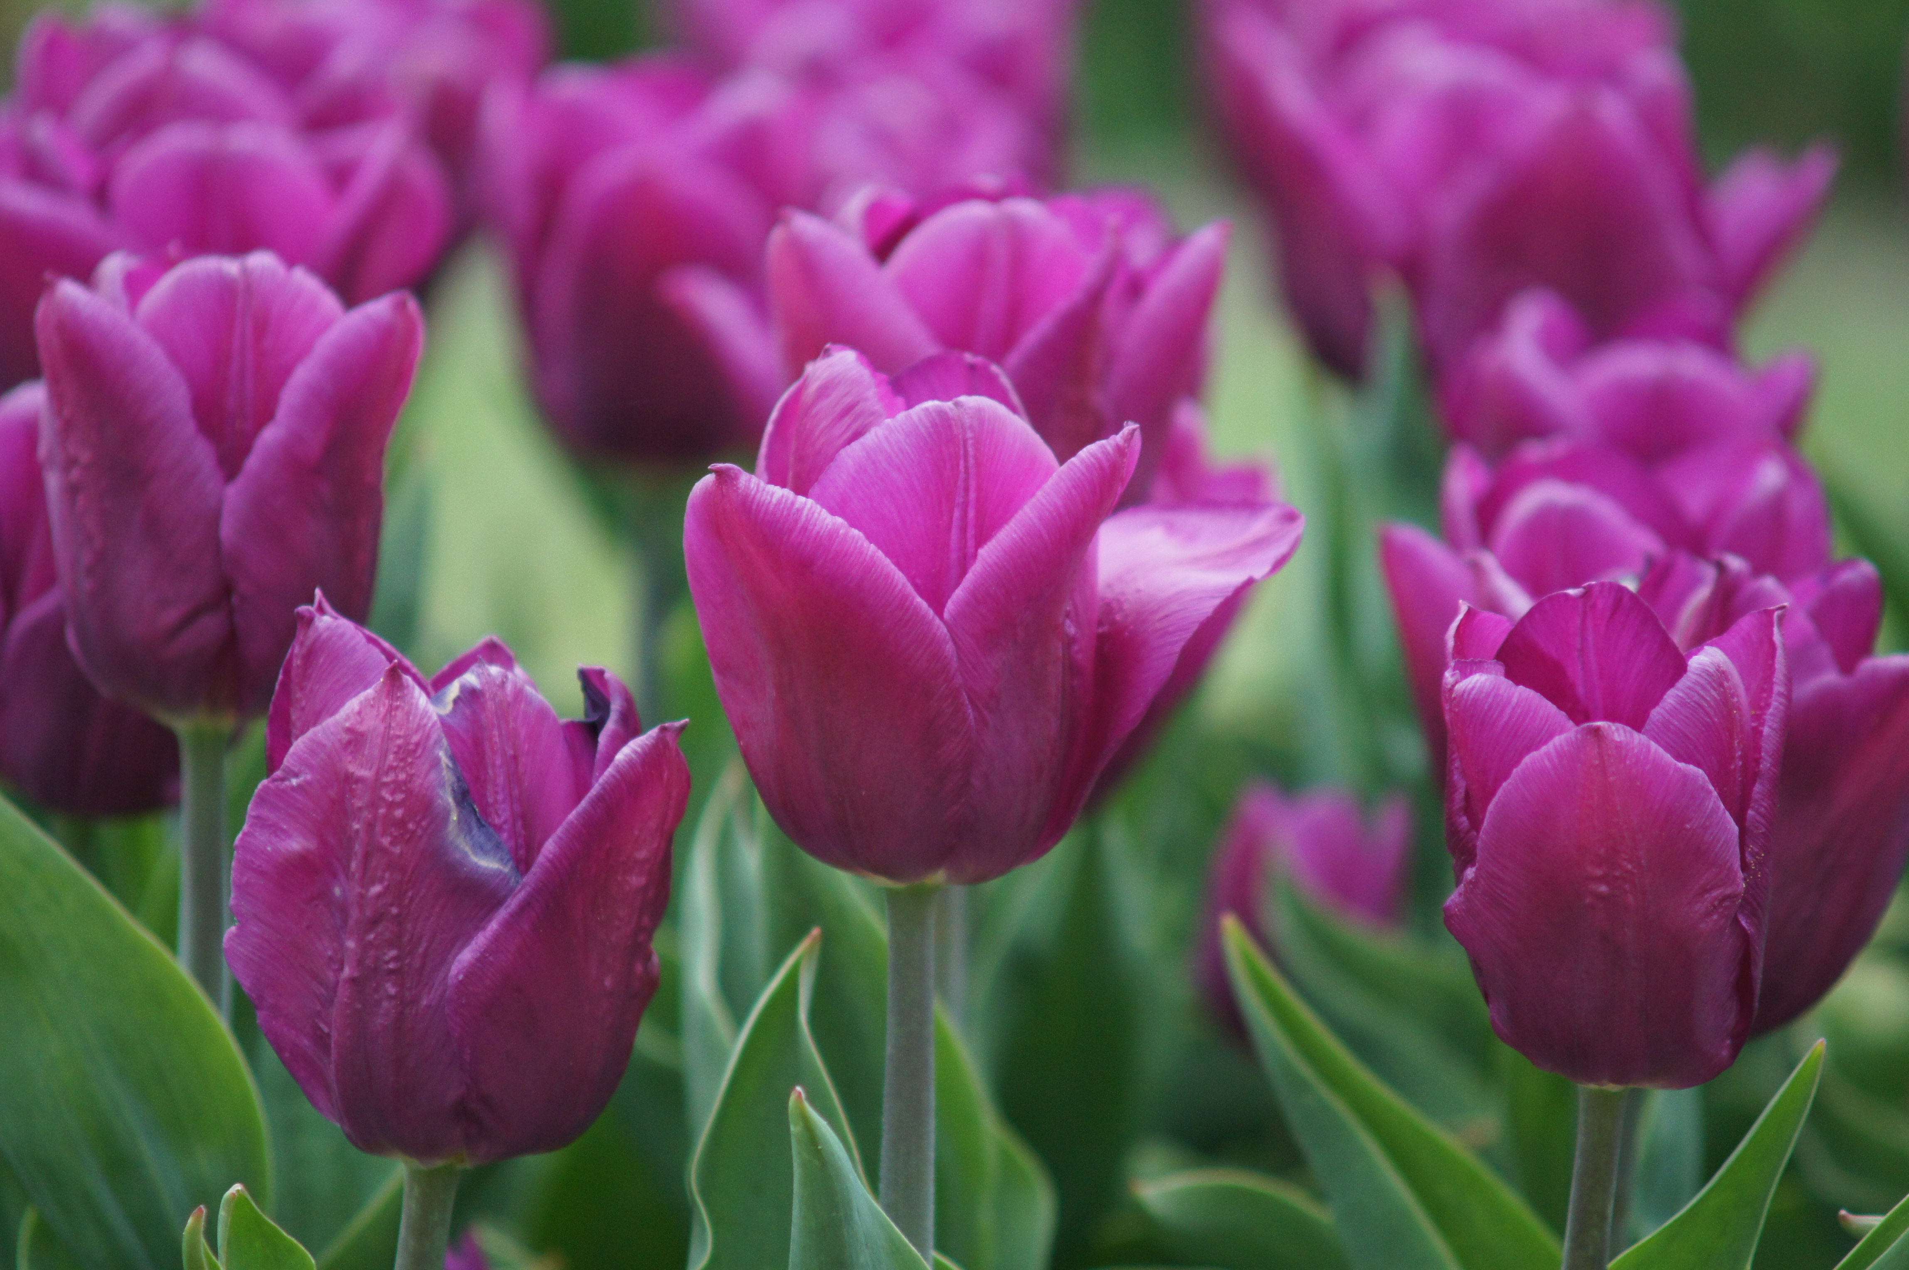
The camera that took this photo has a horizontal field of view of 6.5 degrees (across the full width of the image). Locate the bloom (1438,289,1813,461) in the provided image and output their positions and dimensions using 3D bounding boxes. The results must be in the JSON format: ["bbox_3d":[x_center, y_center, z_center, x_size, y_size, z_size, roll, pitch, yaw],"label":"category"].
[{"bbox_3d":[0.097,-0.022,2.410,0.055,0.059,0.054,0,10,0],"label":"bloom"}]

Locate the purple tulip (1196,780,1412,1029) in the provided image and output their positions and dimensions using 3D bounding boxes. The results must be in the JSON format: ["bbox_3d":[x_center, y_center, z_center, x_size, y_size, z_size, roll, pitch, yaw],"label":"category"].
[{"bbox_3d":[0.048,0.039,2.270,0.030,0.039,0.030,0,10,0],"label":"purple tulip"}]

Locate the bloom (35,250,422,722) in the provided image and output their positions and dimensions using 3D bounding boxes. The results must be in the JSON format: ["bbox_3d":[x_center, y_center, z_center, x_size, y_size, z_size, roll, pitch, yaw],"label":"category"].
[{"bbox_3d":[-0.093,-0.018,2.150,0.050,0.058,0.049,0,10,0],"label":"bloom"}]

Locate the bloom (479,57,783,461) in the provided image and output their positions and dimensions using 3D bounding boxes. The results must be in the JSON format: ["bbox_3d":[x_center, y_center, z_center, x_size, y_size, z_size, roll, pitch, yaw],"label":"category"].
[{"bbox_3d":[-0.049,-0.058,2.580,0.051,0.060,0.050,0,10,0],"label":"bloom"}]

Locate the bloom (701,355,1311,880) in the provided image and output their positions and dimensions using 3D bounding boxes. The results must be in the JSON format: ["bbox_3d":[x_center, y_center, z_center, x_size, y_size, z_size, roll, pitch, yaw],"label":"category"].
[{"bbox_3d":[0.005,-0.001,2.100,0.077,0.063,0.062,0,10,0],"label":"bloom"}]

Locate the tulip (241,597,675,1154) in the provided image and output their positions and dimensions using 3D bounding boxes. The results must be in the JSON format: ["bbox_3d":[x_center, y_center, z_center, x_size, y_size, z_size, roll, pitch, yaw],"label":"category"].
[{"bbox_3d":[-0.062,0.032,2.070,0.057,0.065,0.053,0,10,0],"label":"tulip"}]

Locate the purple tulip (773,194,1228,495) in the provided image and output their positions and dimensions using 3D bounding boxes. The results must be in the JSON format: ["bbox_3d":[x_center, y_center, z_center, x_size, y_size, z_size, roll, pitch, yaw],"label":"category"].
[{"bbox_3d":[0.006,-0.026,2.190,0.060,0.062,0.058,0,10,0],"label":"purple tulip"}]

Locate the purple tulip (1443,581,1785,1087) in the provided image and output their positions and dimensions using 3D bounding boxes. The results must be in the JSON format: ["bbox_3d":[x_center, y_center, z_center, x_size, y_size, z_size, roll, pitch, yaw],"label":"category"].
[{"bbox_3d":[0.082,0.026,2.090,0.043,0.060,0.043,0,10,0],"label":"purple tulip"}]

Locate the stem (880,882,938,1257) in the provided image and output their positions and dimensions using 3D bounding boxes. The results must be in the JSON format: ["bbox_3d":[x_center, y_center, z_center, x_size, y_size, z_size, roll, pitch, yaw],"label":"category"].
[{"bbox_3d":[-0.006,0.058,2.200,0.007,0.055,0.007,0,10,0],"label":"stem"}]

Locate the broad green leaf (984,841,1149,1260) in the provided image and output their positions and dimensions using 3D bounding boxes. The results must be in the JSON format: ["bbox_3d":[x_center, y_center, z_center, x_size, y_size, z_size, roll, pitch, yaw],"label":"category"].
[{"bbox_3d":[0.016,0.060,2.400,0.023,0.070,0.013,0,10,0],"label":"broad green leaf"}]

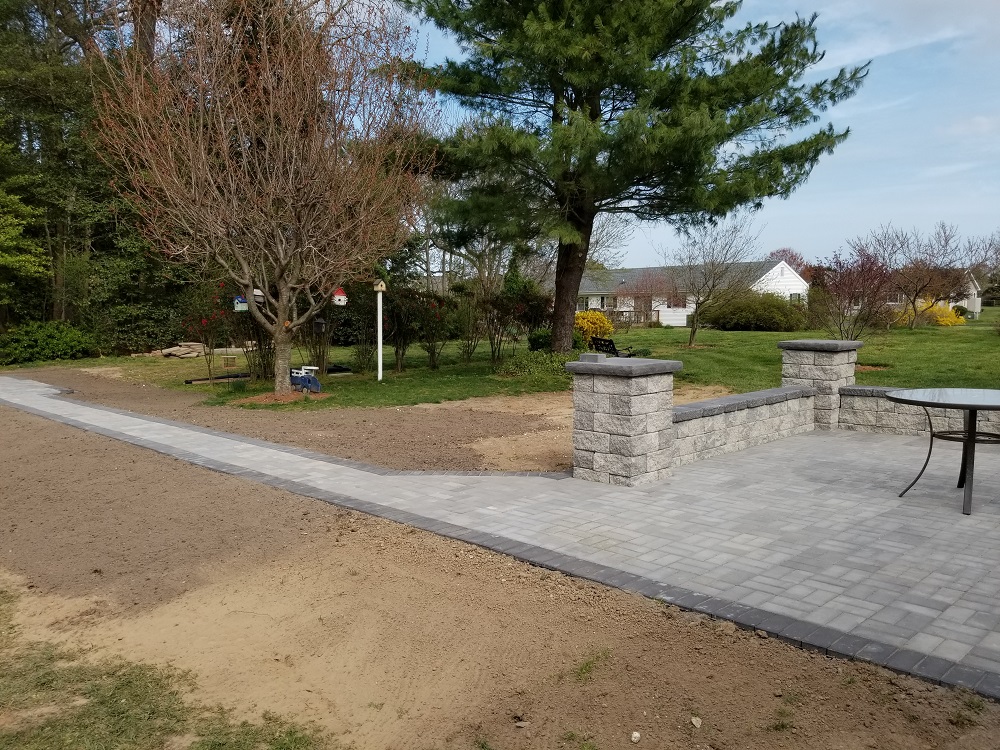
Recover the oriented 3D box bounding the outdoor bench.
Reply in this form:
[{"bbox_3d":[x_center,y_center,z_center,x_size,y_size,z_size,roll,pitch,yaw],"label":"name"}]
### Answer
[{"bbox_3d":[2.565,-0.424,17.200,0.600,0.820,1.150,-3,5,-27],"label":"outdoor bench"}]

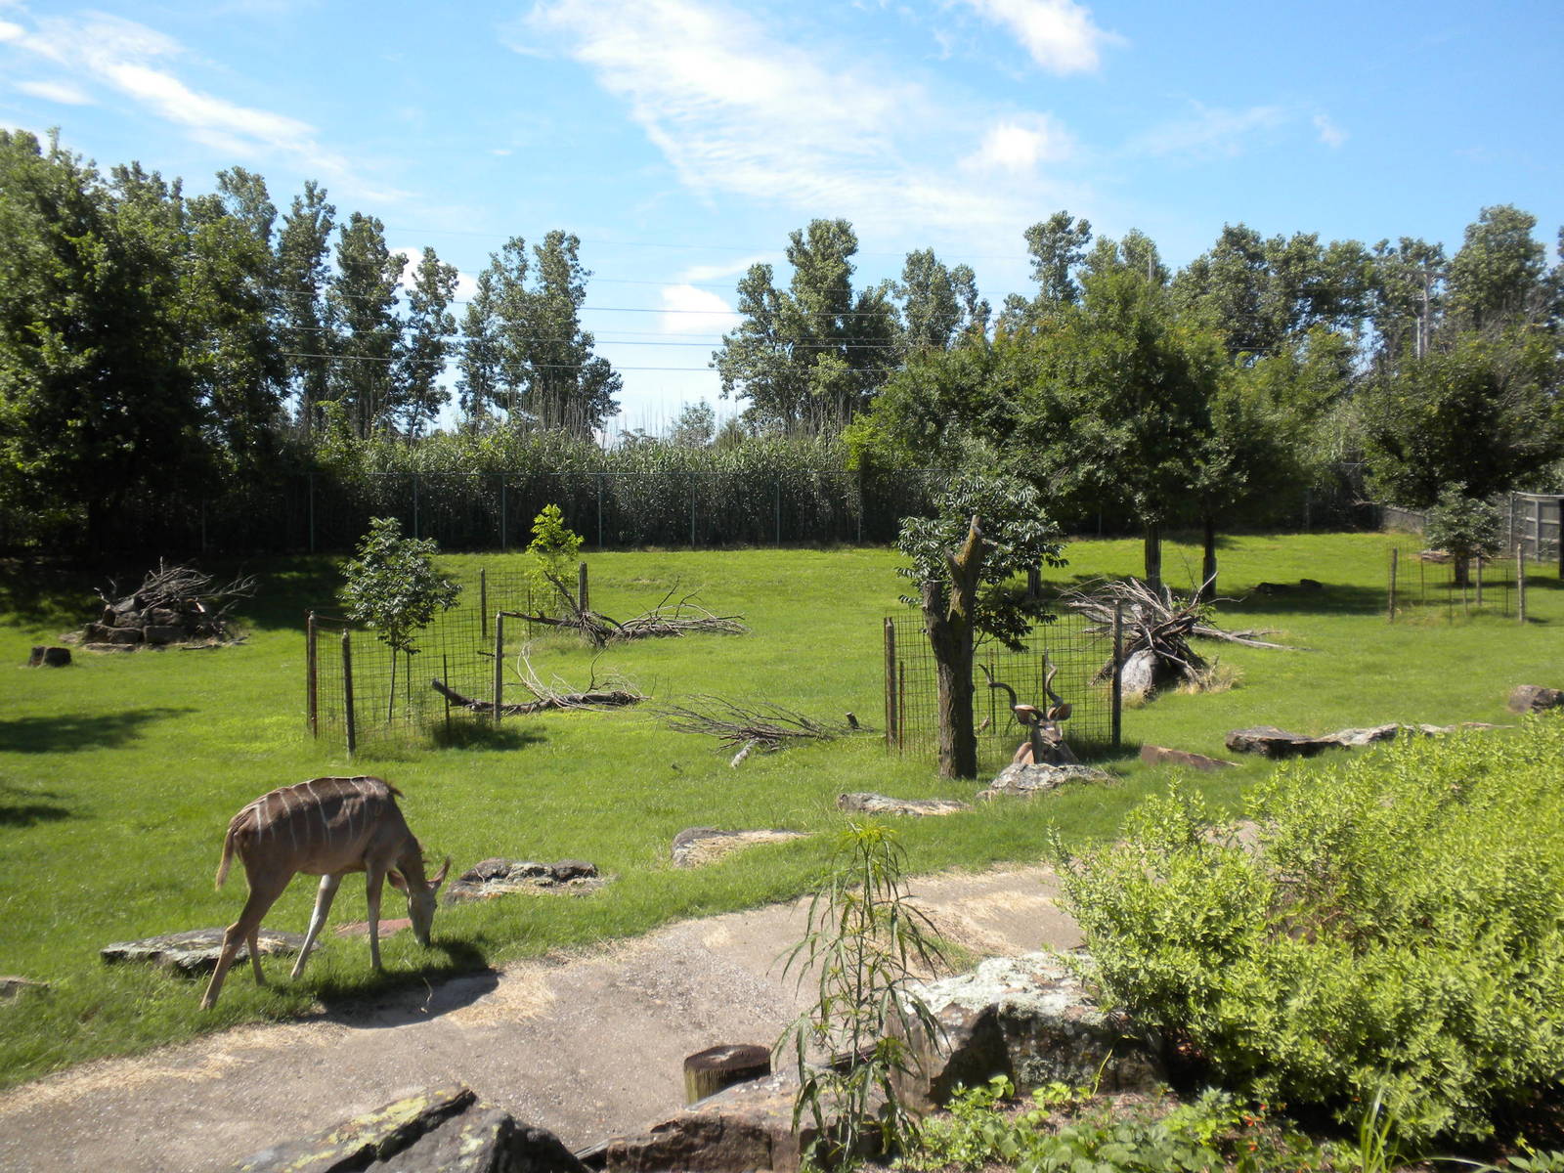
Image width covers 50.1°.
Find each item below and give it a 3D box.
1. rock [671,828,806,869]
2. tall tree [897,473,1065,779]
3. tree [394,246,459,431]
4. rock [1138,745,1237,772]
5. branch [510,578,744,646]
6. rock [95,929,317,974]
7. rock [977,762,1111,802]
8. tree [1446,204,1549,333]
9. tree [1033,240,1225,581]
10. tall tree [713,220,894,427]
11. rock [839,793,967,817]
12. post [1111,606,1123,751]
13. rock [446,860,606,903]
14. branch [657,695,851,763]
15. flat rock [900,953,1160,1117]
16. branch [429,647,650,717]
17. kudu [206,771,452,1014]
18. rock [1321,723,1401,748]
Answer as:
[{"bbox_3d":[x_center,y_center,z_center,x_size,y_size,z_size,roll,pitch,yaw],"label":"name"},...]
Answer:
[{"bbox_3d":[-0.368,2.226,14.200,1.150,0.220,0.750,-1,5,-8],"label":"rock"},{"bbox_3d":[1.940,0.303,16.670,1.650,2.980,1.500,0,4,0],"label":"tall tree"},{"bbox_3d":[-14.888,-8.156,69.583,2.610,11.870,2.800,0,4,0],"label":"tree"},{"bbox_3d":[4.372,1.872,18.100,1.080,0.240,0.550,1,6,12],"label":"rock"},{"bbox_3d":[-2.651,0.393,28.229,4.000,1.050,2.000,0,5,-5],"label":"branch"},{"bbox_3d":[-3.972,2.531,11.600,1.420,0.190,0.700,-1,5,-8],"label":"rock"},{"bbox_3d":[2.634,1.983,16.800,1.270,0.300,0.800,0,5,-5],"label":"rock"},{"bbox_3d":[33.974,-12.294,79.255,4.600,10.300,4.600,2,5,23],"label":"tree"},{"bbox_3d":[7.949,-3.813,38.500,4.600,7.800,4.500,0,5,0],"label":"tree"},{"bbox_3d":[1.052,-8.995,71.525,7.950,13.250,7.500,0,4,0],"label":"tall tree"},{"bbox_3d":[1.095,1.946,15.062,1.140,0.130,0.500,0,5,4],"label":"rock"},{"bbox_3d":[3.832,1.012,19.100,0.100,1.680,0.100,0,5,0],"label":"post"},{"bbox_3d":[-1.879,2.158,12.270,1.120,0.170,0.520,-1,5,-9],"label":"rock"},{"bbox_3d":[-0.302,1.520,18.389,2.080,0.430,1.600,0,5,-1],"label":"branch"},{"bbox_3d":[1.292,2.303,8.770,1.320,0.460,0.900,1,5,9],"label":"flat rock"},{"bbox_3d":[-3.325,1.275,22.800,2.900,0.850,1.300,0,5,-5],"label":"branch"},{"bbox_3d":[-2.680,1.740,9.879,1.380,1.150,0.420,-3,5,-33],"label":"kudu"},{"bbox_3d":[6.226,1.601,18.072,0.880,0.200,0.600,0,4,0],"label":"rock"}]

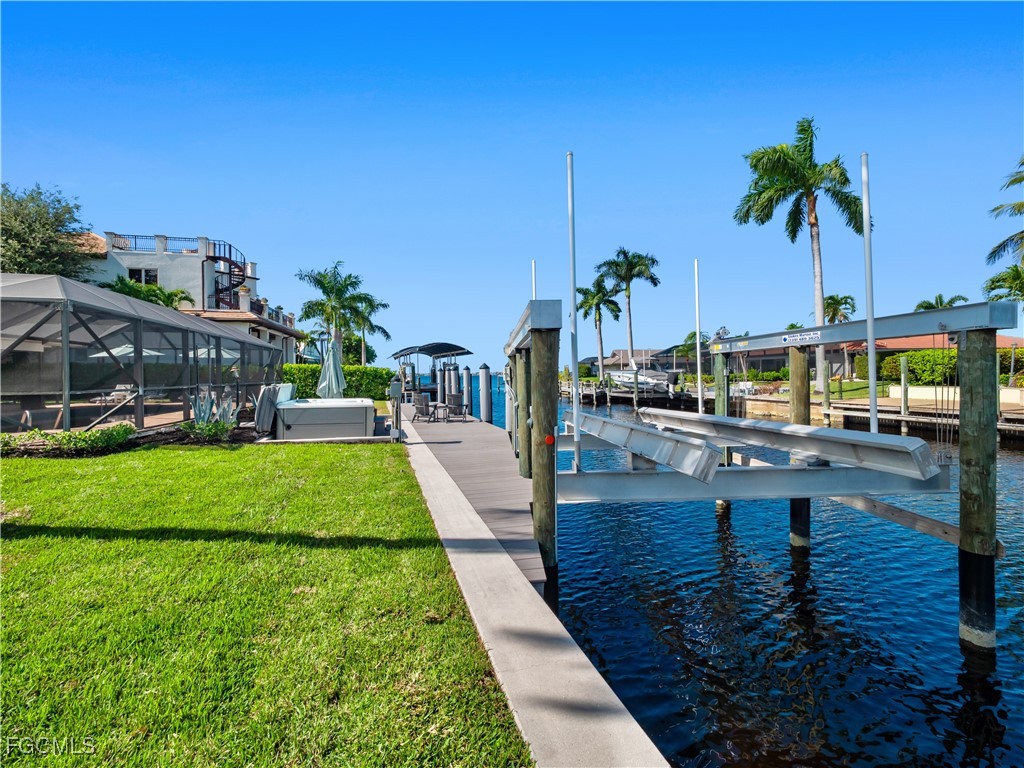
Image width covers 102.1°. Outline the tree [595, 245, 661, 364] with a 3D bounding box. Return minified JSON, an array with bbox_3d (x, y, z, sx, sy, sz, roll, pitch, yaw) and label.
[{"bbox_3d":[13.400,-7.941,47.839,7.000,16.300,7.000,0,1,15],"label":"tree"}]

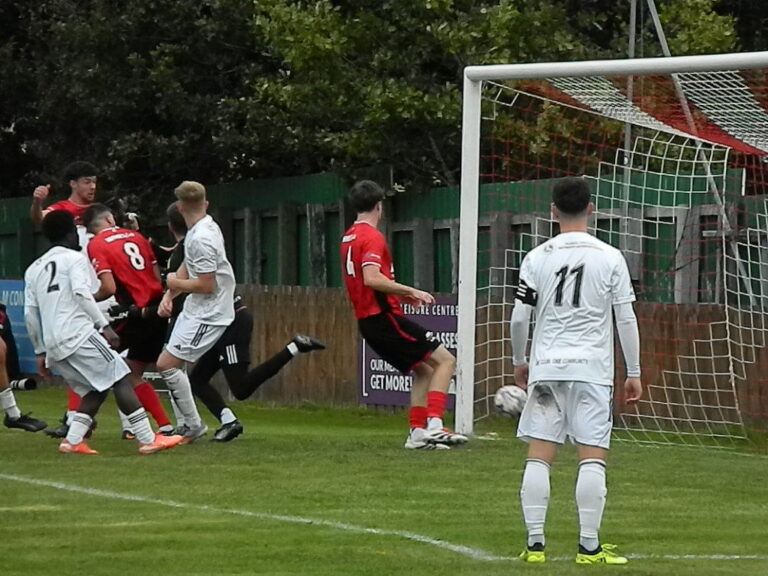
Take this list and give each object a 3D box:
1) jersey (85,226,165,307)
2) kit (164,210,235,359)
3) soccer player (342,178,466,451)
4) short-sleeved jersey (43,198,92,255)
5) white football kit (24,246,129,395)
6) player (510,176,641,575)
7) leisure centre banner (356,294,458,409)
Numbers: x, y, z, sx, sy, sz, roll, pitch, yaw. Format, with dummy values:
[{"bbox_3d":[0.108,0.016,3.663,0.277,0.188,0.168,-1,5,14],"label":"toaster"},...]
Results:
[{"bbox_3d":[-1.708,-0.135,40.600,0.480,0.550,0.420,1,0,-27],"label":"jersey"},{"bbox_3d":[-1.201,0.003,40.600,0.380,0.960,0.460,1,0,21],"label":"kit"},{"bbox_3d":[0.127,0.179,40.100,0.700,1.750,0.520,1,0,-23],"label":"soccer player"},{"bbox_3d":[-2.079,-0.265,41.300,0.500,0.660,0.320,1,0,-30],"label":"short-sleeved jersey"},{"bbox_3d":[-1.903,0.202,38.300,0.520,0.920,0.450,1,0,38],"label":"white football kit"},{"bbox_3d":[0.896,0.382,28.700,0.600,1.790,0.400,1,0,3],"label":"player"},{"bbox_3d":[0.245,0.502,49.500,0.030,0.900,2.350,1,0,-23],"label":"leisure centre banner"}]

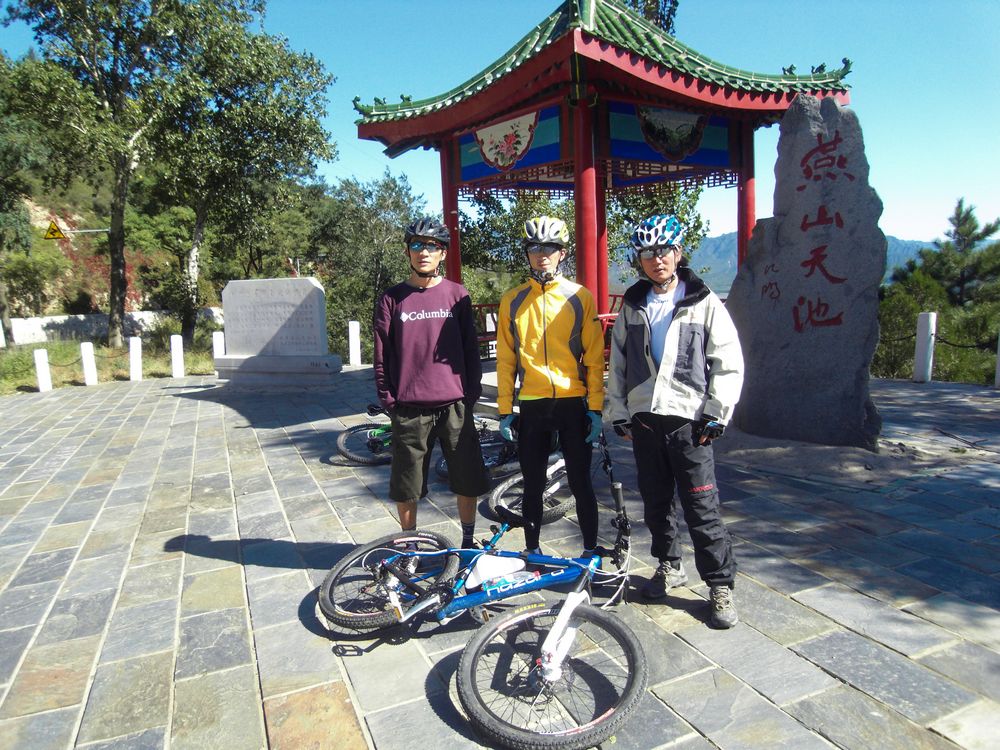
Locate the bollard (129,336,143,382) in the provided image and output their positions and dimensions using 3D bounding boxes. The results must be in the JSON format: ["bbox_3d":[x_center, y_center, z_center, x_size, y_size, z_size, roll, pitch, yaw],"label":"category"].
[{"bbox_3d":[-7.209,-0.307,13.750,0.200,0.870,0.200,-6,8,-26],"label":"bollard"}]

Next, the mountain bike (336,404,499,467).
[{"bbox_3d":[-0.711,0.497,6.535,1.700,0.600,1.000,-5,27,-27],"label":"mountain bike"}]

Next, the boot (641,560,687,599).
[{"bbox_3d":[0.785,0.967,3.278,0.110,0.120,0.290,5,9,45],"label":"boot"}]

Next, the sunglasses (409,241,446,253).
[{"bbox_3d":[-0.361,-0.639,3.449,0.145,0.050,0.150,0,7,12],"label":"sunglasses"}]

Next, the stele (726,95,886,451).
[{"bbox_3d":[2.640,-0.880,6.030,1.150,2.850,0.500,3,9,38],"label":"stele"}]

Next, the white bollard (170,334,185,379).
[{"bbox_3d":[-6.186,-0.345,13.278,0.215,0.810,0.215,-1,6,0],"label":"white bollard"}]

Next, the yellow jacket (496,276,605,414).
[{"bbox_3d":[0.249,-0.145,3.416,0.530,0.690,0.290,-1,7,6],"label":"yellow jacket"}]

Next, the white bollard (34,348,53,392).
[{"bbox_3d":[-8.550,-0.084,13.000,0.200,0.820,0.200,-7,8,-30],"label":"white bollard"}]

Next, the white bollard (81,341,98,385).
[{"bbox_3d":[-7.414,-0.190,12.537,0.210,0.780,0.210,-1,6,0],"label":"white bollard"}]

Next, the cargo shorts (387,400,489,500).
[{"bbox_3d":[-0.318,0.397,3.647,0.510,0.530,0.290,-1,6,0],"label":"cargo shorts"}]

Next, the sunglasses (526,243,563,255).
[{"bbox_3d":[0.216,-0.613,3.360,0.155,0.050,0.140,-1,7,12],"label":"sunglasses"}]

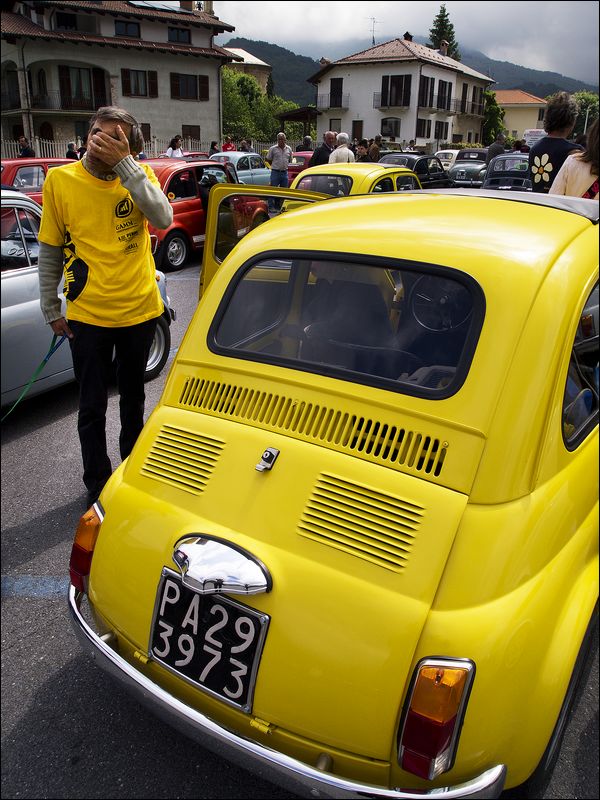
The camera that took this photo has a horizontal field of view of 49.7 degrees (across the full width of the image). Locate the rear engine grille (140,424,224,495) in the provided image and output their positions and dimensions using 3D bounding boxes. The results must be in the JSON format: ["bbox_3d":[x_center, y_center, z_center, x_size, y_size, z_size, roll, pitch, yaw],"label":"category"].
[{"bbox_3d":[-0.286,0.142,1.560,0.230,0.140,0.025,12,-20,40],"label":"rear engine grille"}]

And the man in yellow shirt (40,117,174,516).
[{"bbox_3d":[-0.805,-0.322,2.659,0.550,1.630,0.400,-9,23,-23],"label":"man in yellow shirt"}]

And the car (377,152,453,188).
[{"bbox_3d":[2.867,-5.471,16.214,1.320,1.325,2.970,18,27,37],"label":"car"}]

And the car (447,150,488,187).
[{"bbox_3d":[5.290,-6.832,19.646,1.320,1.380,3.300,8,23,19],"label":"car"}]

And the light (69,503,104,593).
[{"bbox_3d":[-0.547,0.403,1.699,0.080,0.215,0.110,-8,22,-42],"label":"light"}]

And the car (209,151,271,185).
[{"bbox_3d":[-1.706,-6.352,18.354,1.320,1.325,2.970,15,26,33],"label":"car"}]

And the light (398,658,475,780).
[{"bbox_3d":[0.253,0.606,1.224,0.110,0.215,0.080,8,15,16],"label":"light"}]

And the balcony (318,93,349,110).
[{"bbox_3d":[2.598,-23.818,51.720,2.500,1.250,0.950,13,25,29],"label":"balcony"}]

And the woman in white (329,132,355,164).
[{"bbox_3d":[0.665,-3.479,10.665,0.480,1.640,0.320,-5,22,-14],"label":"woman in white"}]

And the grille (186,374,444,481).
[{"bbox_3d":[-0.008,0.048,1.500,0.715,0.075,0.040,14,-5,30],"label":"grille"}]

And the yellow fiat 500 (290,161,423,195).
[{"bbox_3d":[0.769,-2.268,8.024,1.320,1.325,2.950,15,26,32],"label":"yellow fiat 500"}]

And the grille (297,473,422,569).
[{"bbox_3d":[0.122,0.247,1.317,0.230,0.144,0.025,17,-17,20],"label":"grille"}]

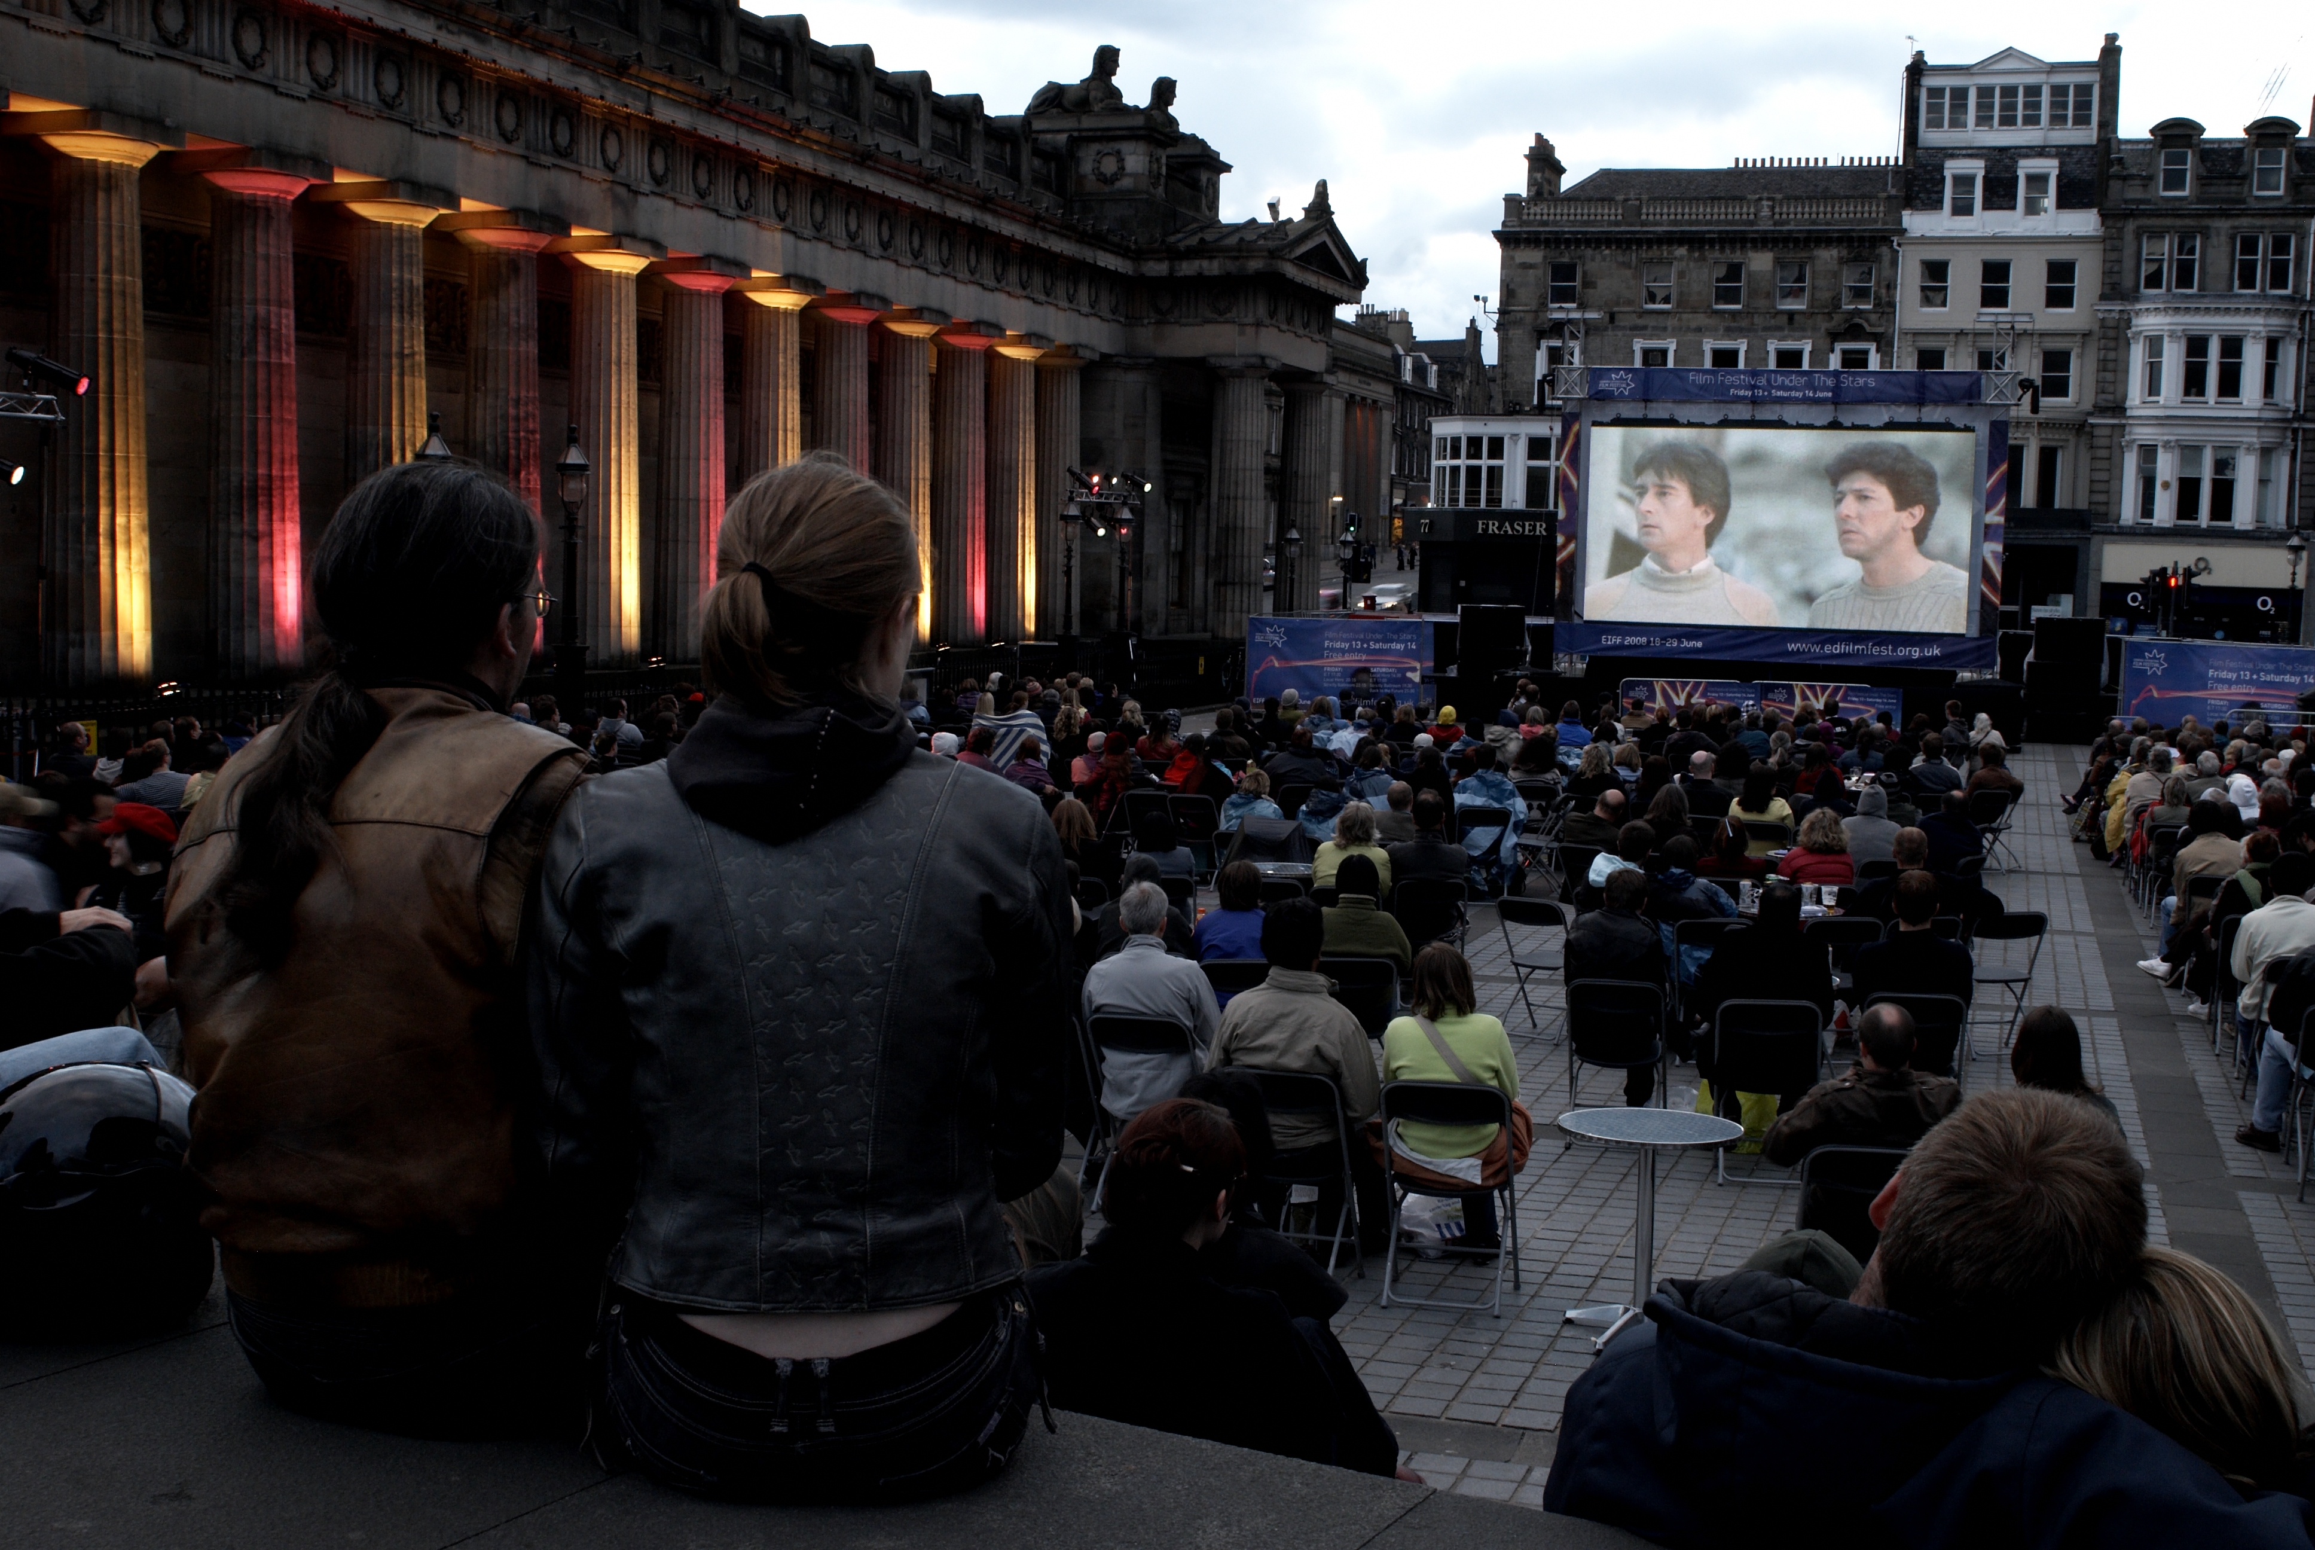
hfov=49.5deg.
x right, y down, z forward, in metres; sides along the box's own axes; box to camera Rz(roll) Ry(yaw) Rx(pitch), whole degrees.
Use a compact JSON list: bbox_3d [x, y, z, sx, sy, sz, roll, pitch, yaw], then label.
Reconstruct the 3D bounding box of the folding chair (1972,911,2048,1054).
[{"bbox_3d":[4.660,1.151,14.035,0.460,0.790,0.460,1,4,-12],"label":"folding chair"}]

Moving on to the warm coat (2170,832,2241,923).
[{"bbox_3d":[6.933,0.696,16.623,0.540,0.640,0.420,3,4,14],"label":"warm coat"}]

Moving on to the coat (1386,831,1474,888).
[{"bbox_3d":[1.650,0.662,15.322,0.540,0.620,0.380,3,4,14],"label":"coat"}]

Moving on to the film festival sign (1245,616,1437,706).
[{"bbox_3d":[3.711,-2.277,51.000,3.880,1.837,0.100,3,4,14],"label":"film festival sign"}]

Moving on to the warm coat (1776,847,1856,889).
[{"bbox_3d":[4.056,0.734,15.521,0.520,0.600,0.380,3,4,14],"label":"warm coat"}]

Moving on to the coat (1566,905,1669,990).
[{"bbox_3d":[2.050,0.929,11.265,0.500,0.684,0.400,2,5,14],"label":"coat"}]

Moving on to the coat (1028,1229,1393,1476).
[{"bbox_3d":[0.058,1.014,3.823,0.600,0.650,0.480,3,4,20],"label":"coat"}]

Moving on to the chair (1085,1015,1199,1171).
[{"bbox_3d":[0.006,1.346,10.117,0.460,0.790,0.450,3,4,19],"label":"chair"}]

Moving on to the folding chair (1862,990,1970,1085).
[{"bbox_3d":[3.334,1.324,11.138,0.460,0.790,0.460,2,4,12],"label":"folding chair"}]

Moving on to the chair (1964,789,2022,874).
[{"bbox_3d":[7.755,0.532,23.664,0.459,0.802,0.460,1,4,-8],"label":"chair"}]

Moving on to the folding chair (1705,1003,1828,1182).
[{"bbox_3d":[2.662,1.359,11.092,0.460,0.790,0.450,2,4,5],"label":"folding chair"}]

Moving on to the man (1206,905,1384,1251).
[{"bbox_3d":[0.532,1.123,9.390,0.600,1.368,0.820,3,4,24],"label":"man"}]

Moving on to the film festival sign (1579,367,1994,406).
[{"bbox_3d":[12.637,-7.838,50.700,7.716,0.680,0.150,3,4,14],"label":"film festival sign"}]

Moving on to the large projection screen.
[{"bbox_3d":[12.601,-4.976,51.000,7.679,4.042,0.300,3,4,14],"label":"large projection screen"}]

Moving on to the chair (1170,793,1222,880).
[{"bbox_3d":[0.370,0.550,21.357,0.460,0.790,0.450,3,5,25],"label":"chair"}]

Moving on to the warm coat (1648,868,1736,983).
[{"bbox_3d":[2.913,0.796,13.686,0.500,0.640,0.380,2,4,10],"label":"warm coat"}]

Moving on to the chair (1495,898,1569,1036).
[{"bbox_3d":[2.220,1.092,14.218,0.459,0.802,0.460,5,6,40],"label":"chair"}]

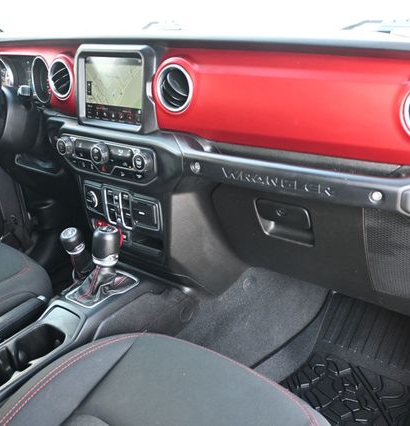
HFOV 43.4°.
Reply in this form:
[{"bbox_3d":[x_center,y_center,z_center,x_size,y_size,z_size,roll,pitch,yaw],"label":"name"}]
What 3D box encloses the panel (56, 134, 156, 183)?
[{"bbox_3d":[-0.207,-0.114,1.073,0.285,0.080,0.040,15,25,37],"label":"panel"}]

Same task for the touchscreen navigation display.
[{"bbox_3d":[-0.184,-0.251,1.054,0.175,0.132,0.025,15,20,37],"label":"touchscreen navigation display"}]

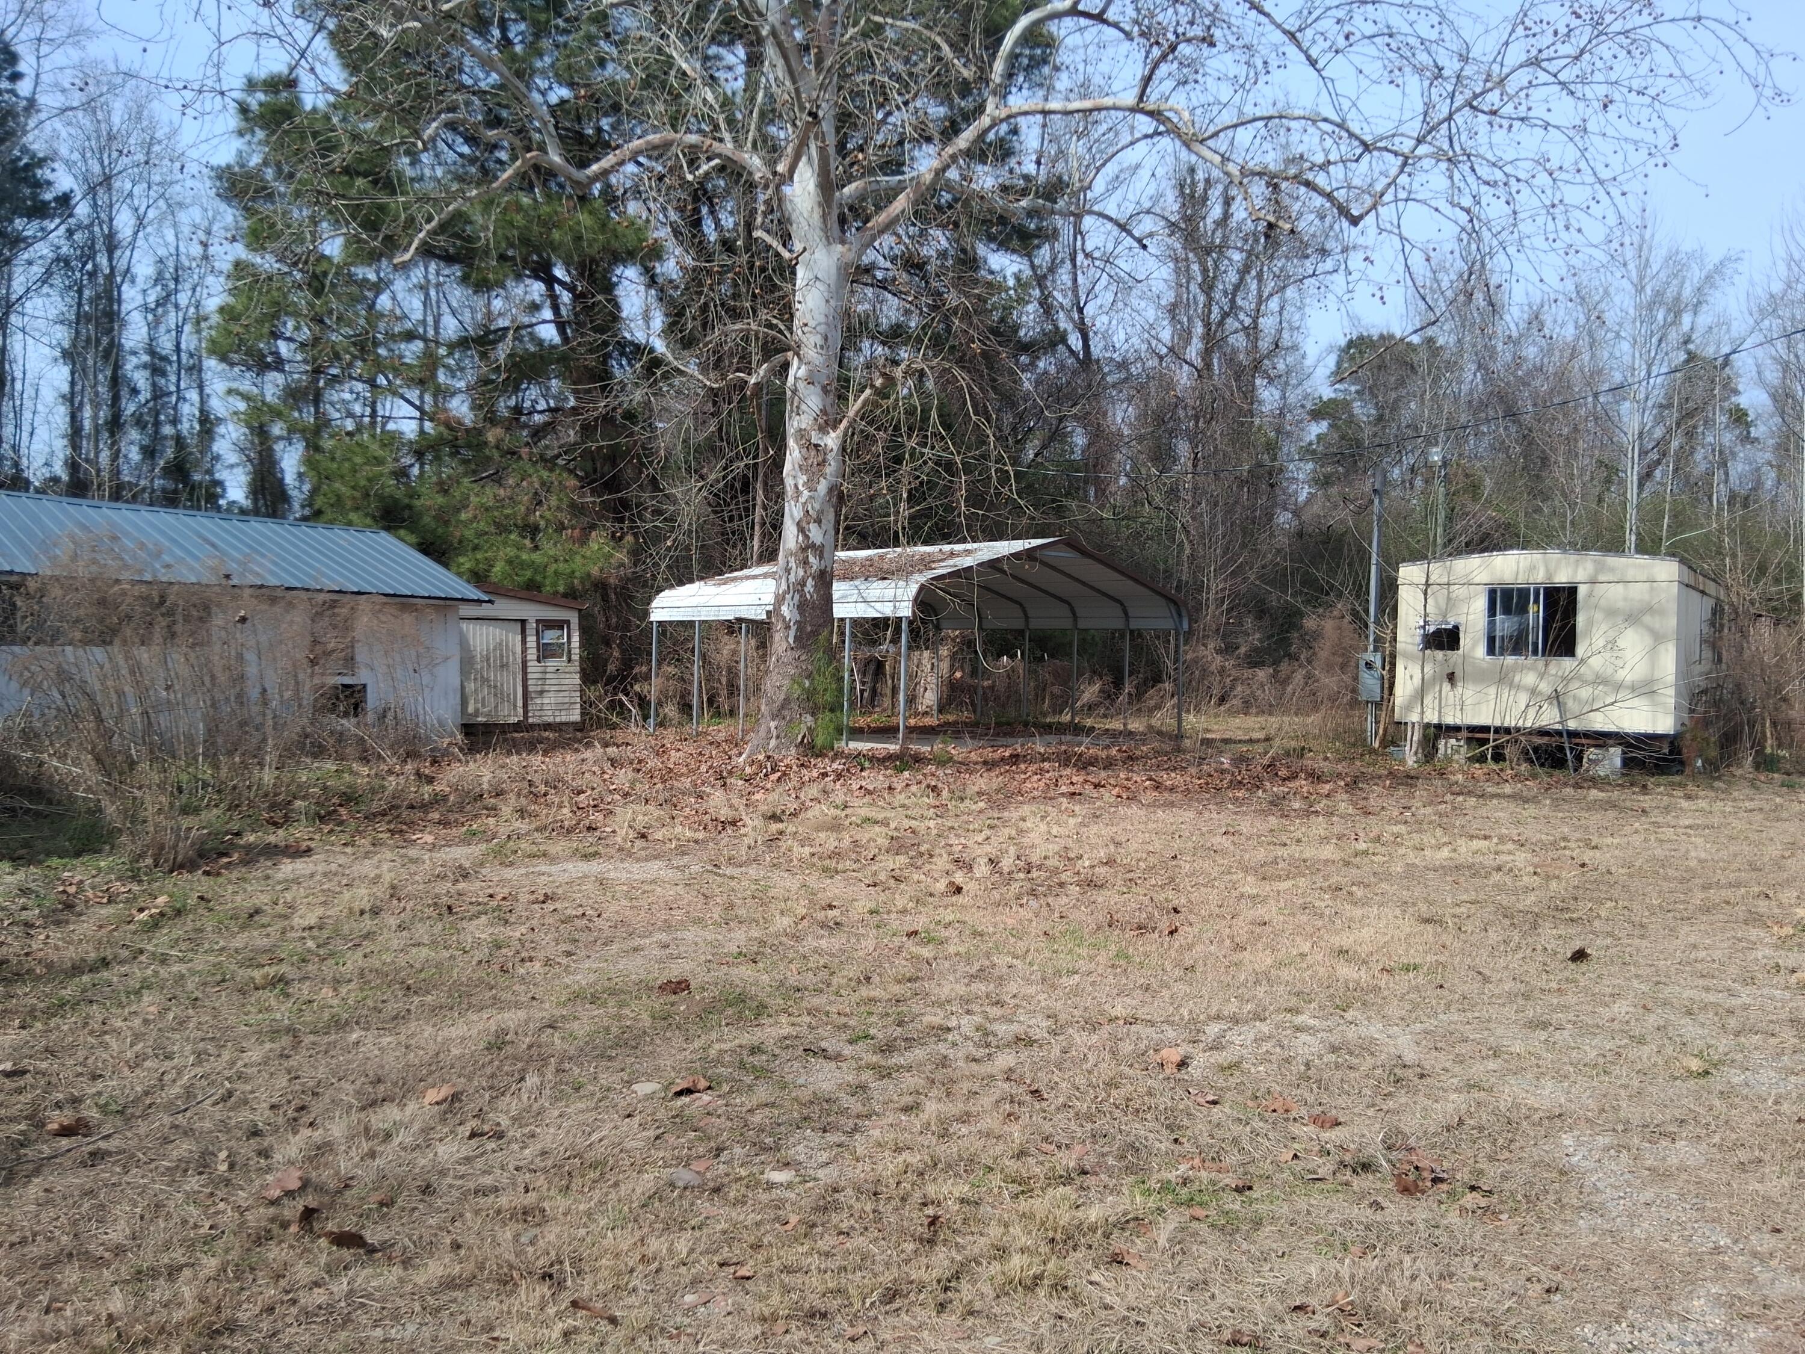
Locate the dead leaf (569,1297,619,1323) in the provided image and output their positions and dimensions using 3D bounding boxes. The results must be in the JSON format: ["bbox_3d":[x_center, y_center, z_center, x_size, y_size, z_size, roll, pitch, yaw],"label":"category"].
[{"bbox_3d":[-0.687,1.413,3.022,0.115,0.030,0.040,2,1,37],"label":"dead leaf"}]

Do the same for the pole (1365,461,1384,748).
[{"bbox_3d":[7.808,-1.183,22.353,0.180,4.720,0.180,1,1,0],"label":"pole"}]

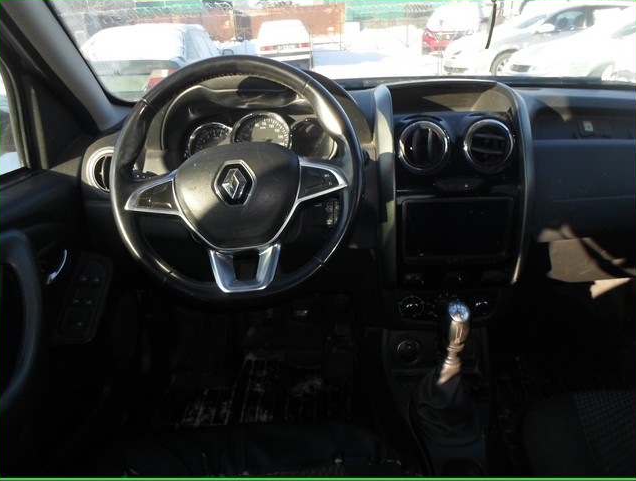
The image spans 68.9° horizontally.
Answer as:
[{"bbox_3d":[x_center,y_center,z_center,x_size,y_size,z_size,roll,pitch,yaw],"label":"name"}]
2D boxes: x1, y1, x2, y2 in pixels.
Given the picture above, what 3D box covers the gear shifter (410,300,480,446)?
[{"bbox_3d":[0.232,0.226,0.828,0.125,0.260,0.150,0,25,0],"label":"gear shifter"}]

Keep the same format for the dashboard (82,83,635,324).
[{"bbox_3d":[0.240,-0.120,0.951,1.370,0.430,0.440,0,25,0],"label":"dashboard"}]

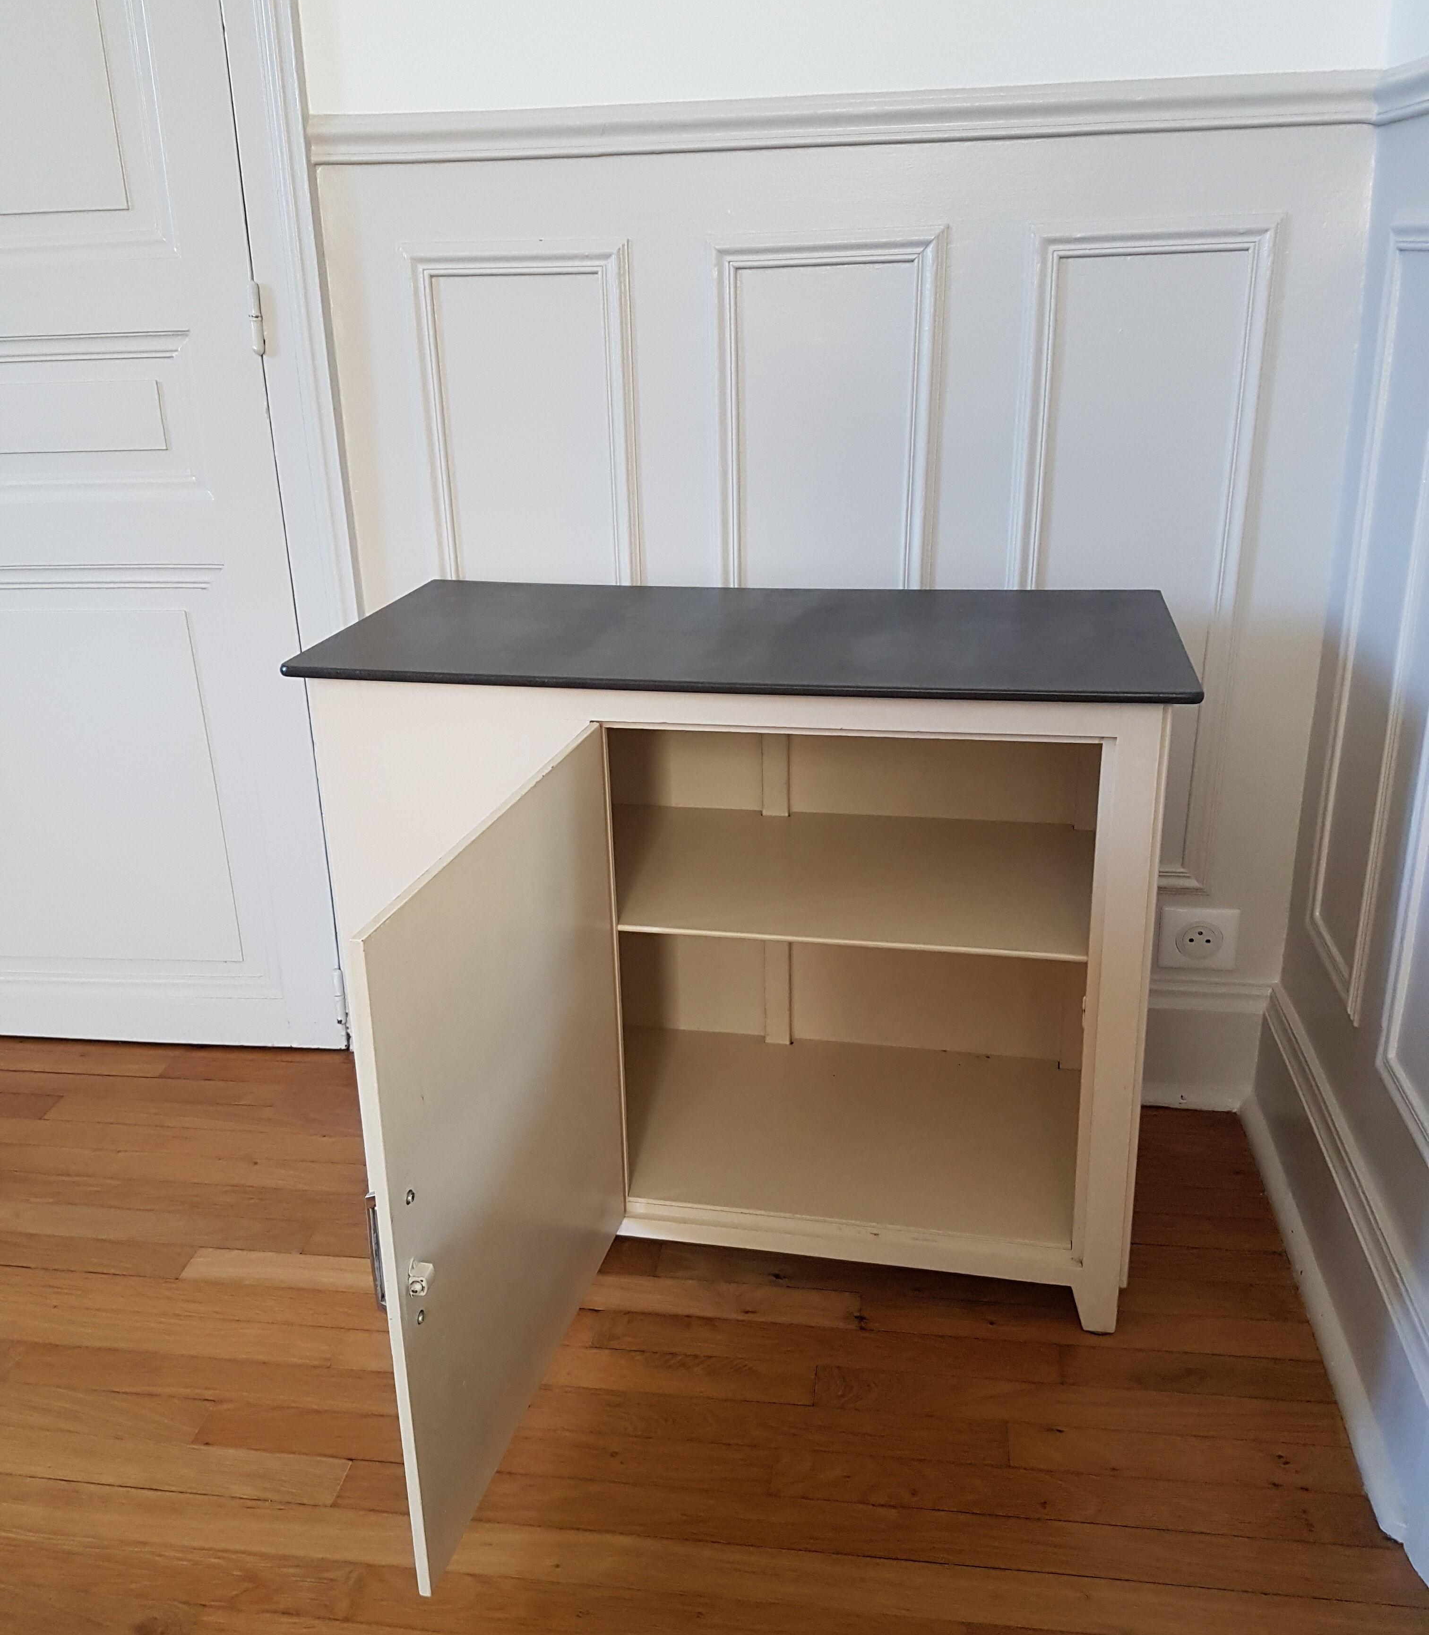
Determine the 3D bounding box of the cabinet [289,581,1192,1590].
[{"bbox_3d":[0.000,0.195,1.302,0.801,0.651,0.826,3,21,11],"label":"cabinet"}]

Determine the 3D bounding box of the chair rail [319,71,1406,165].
[{"bbox_3d":[0.109,-0.698,1.432,1.075,0.046,0.024,1,20,7],"label":"chair rail"}]

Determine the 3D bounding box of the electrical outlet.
[{"bbox_3d":[0.573,0.143,1.693,0.084,0.081,0.013,1,20,7],"label":"electrical outlet"}]

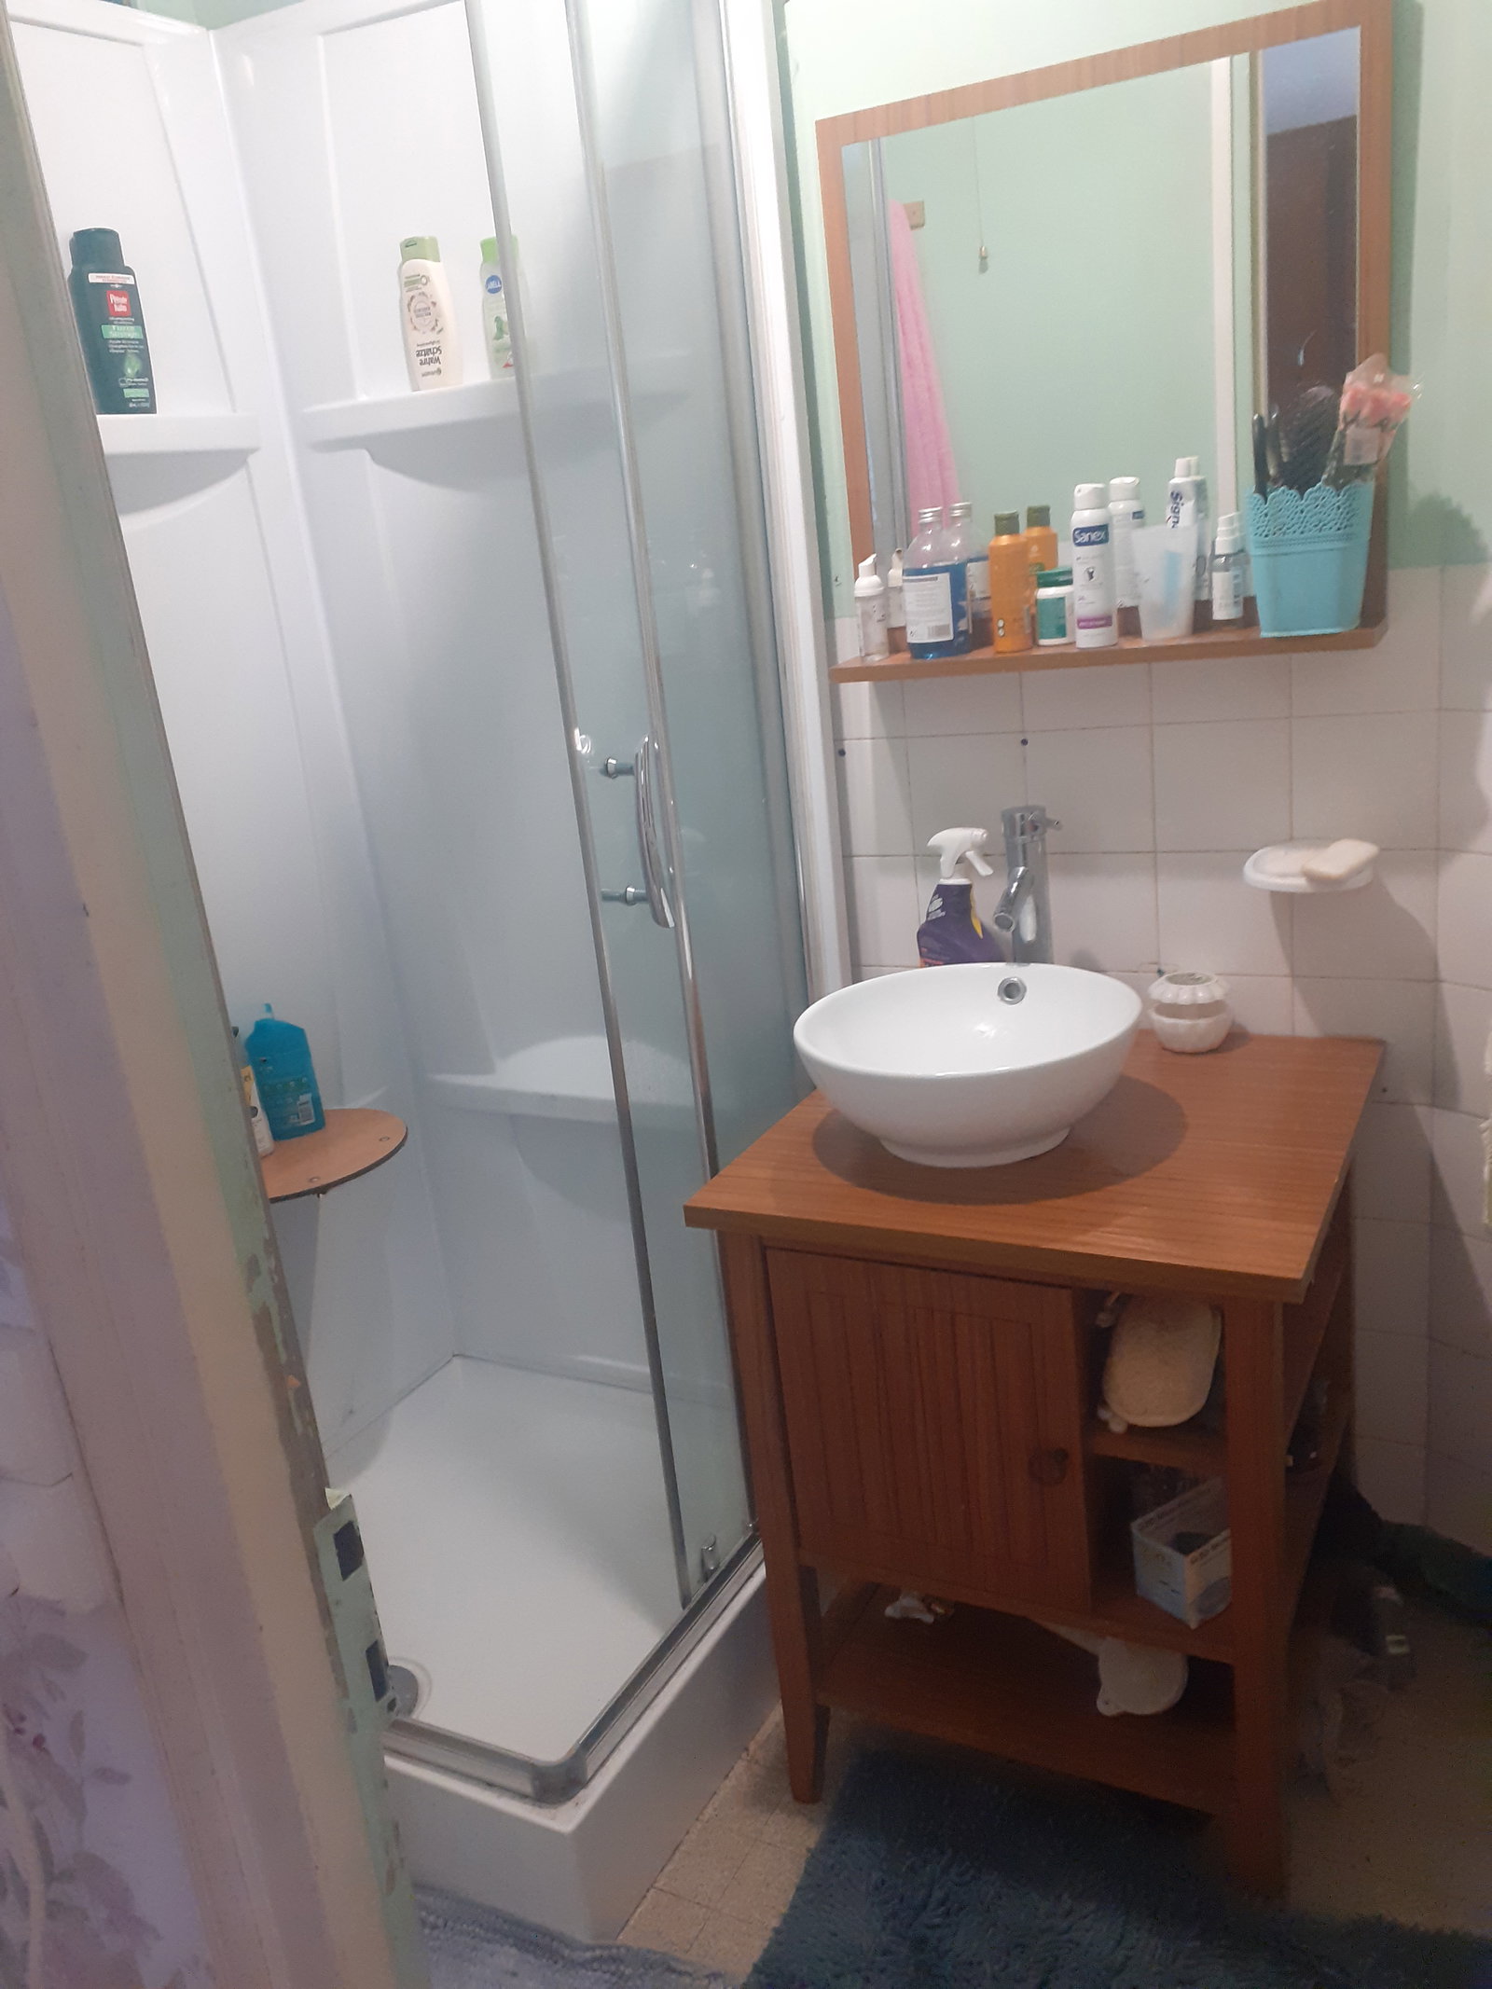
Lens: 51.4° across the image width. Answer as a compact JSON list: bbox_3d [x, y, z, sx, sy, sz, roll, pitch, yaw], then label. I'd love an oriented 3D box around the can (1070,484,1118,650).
[{"bbox_3d":[0.376,-0.463,1.678,0.047,0.171,0.047,-6,17,2],"label":"can"}]

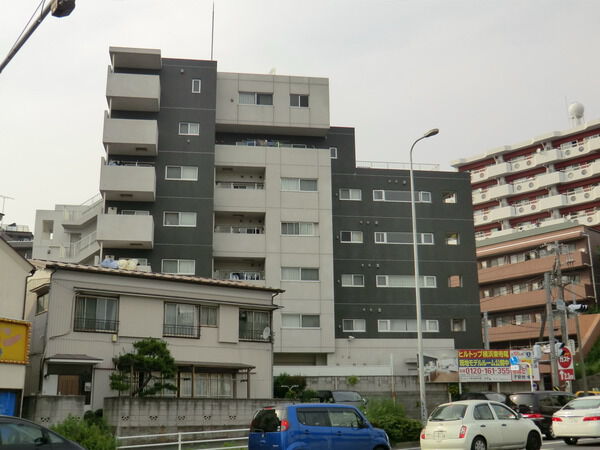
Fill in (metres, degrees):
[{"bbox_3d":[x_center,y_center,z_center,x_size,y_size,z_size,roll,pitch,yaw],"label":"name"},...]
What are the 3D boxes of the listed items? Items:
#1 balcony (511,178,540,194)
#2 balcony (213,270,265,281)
[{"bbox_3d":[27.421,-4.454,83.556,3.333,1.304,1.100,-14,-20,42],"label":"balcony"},{"bbox_3d":[-3.783,4.042,42.730,3.200,1.650,1.500,1,-15,-7],"label":"balcony"}]

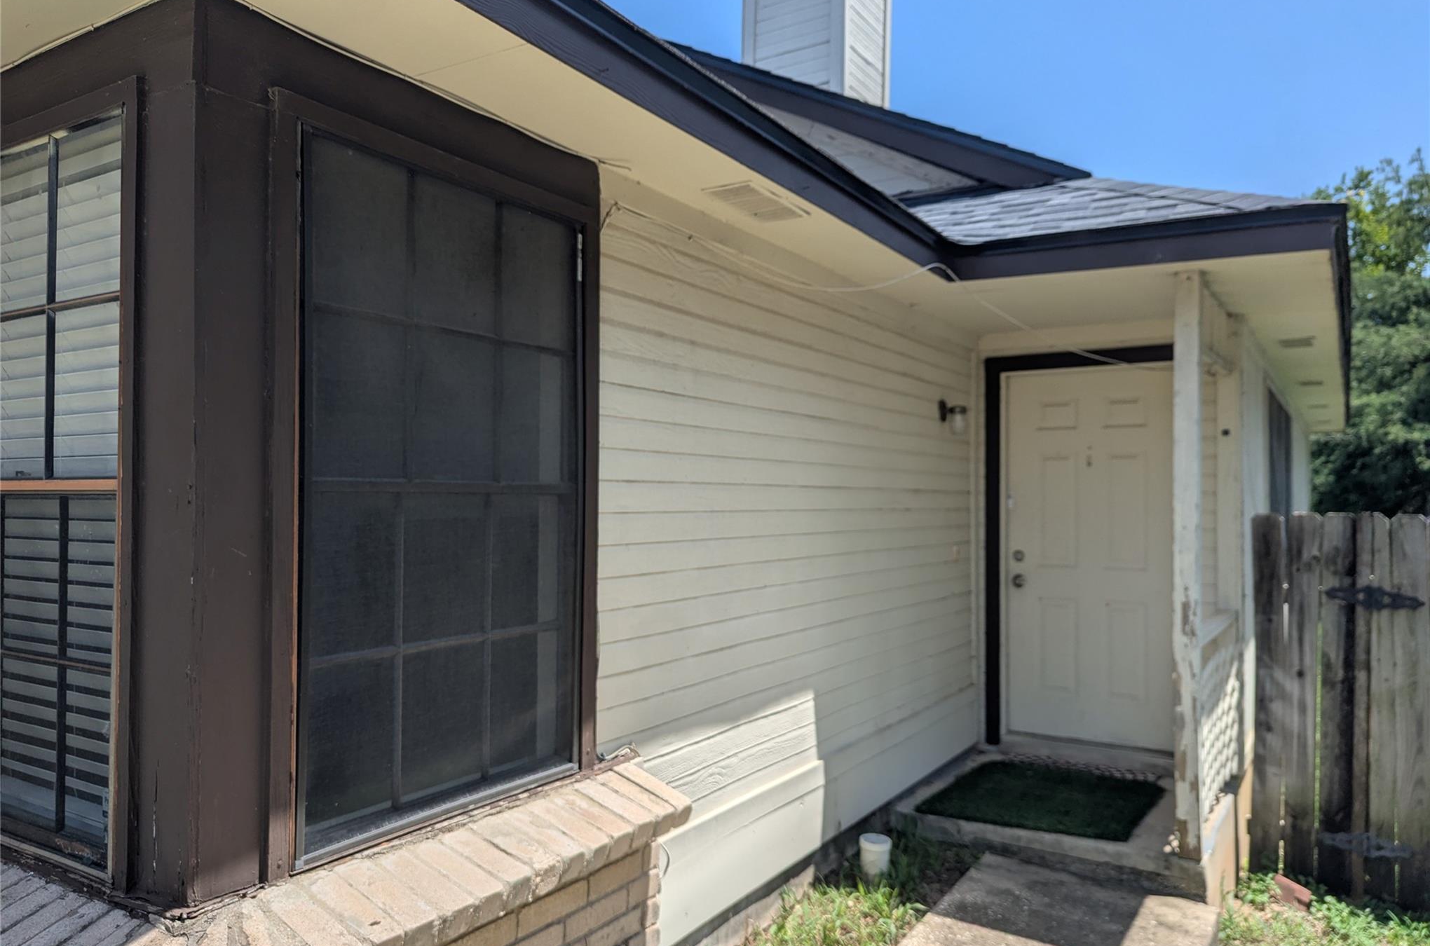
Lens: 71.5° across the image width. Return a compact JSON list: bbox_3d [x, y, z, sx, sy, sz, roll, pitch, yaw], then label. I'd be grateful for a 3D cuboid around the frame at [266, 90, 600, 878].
[{"bbox_3d":[-0.625,0.021,2.372,0.080,1.540,1.000,-1,-2,33],"label":"frame"}]

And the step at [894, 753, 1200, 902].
[{"bbox_3d":[1.695,1.613,4.705,1.270,0.150,1.270,-1,-2,33],"label":"step"}]

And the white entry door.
[{"bbox_3d":[2.062,0.446,5.419,0.914,2.035,0.050,-1,-2,33],"label":"white entry door"}]

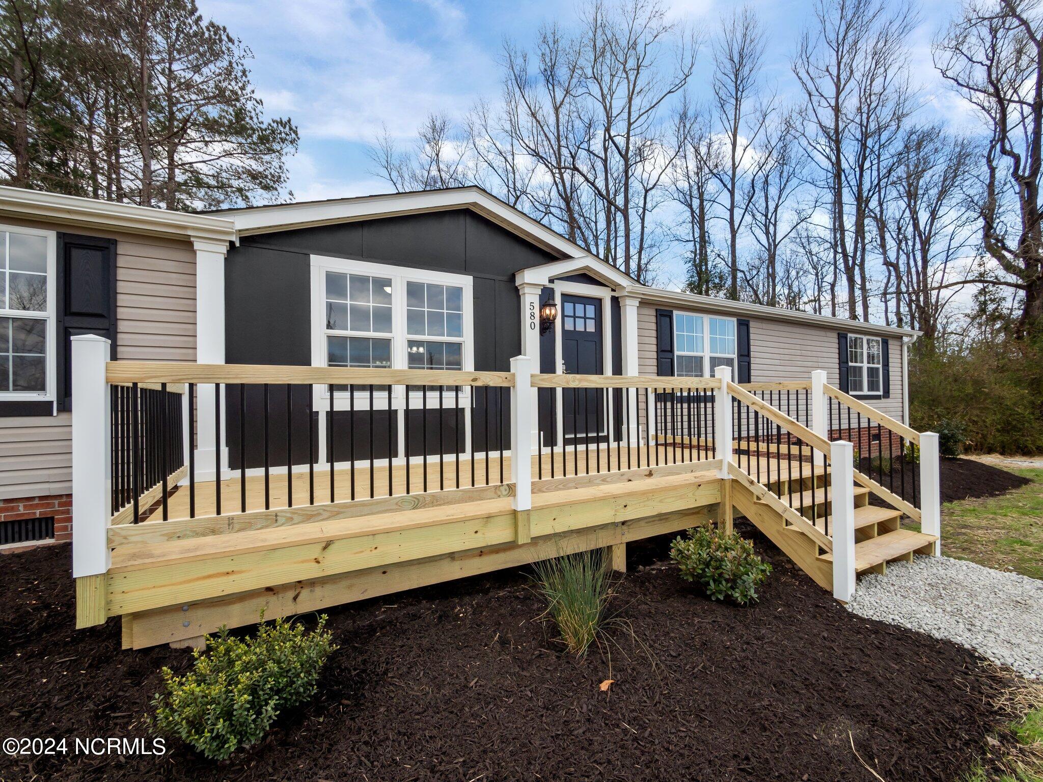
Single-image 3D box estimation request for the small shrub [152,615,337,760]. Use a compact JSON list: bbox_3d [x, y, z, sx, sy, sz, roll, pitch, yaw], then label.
[{"bbox_3d":[-1.103,1.166,1.725,0.630,0.385,0.460,0,-1,-28],"label":"small shrub"}]

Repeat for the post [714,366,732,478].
[{"bbox_3d":[1.817,0.285,3.794,0.103,0.998,0.104,0,-1,-28],"label":"post"}]

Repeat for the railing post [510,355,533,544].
[{"bbox_3d":[-0.005,0.398,2.970,0.108,1.301,0.108,0,-1,-29],"label":"railing post"}]

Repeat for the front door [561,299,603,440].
[{"bbox_3d":[0.910,-0.364,6.277,0.850,2.050,0.060,0,-1,-29],"label":"front door"}]

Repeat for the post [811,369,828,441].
[{"bbox_3d":[3.416,0.308,4.833,0.108,1.091,0.108,0,-1,-29],"label":"post"}]

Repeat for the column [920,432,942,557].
[{"bbox_3d":[3.805,0.968,3.927,0.108,1.175,0.108,0,-1,-29],"label":"column"}]

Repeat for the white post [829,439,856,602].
[{"bbox_3d":[2.415,0.964,3.171,0.108,1.179,0.108,0,-1,-29],"label":"white post"}]

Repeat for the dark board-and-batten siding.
[{"bbox_3d":[-1.094,-0.721,4.852,3.790,2.960,0.110,0,-1,-28],"label":"dark board-and-batten siding"}]

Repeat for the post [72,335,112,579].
[{"bbox_3d":[-1.849,0.270,1.829,0.102,1.025,0.100,0,-1,-28],"label":"post"}]

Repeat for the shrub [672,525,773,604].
[{"bbox_3d":[1.538,1.340,3.250,0.740,0.520,0.700,0,-1,-29],"label":"shrub"}]

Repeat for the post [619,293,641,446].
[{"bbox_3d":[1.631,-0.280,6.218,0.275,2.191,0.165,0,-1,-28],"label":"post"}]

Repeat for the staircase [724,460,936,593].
[{"bbox_3d":[2.740,1.123,3.721,1.510,0.679,0.960,0,-1,-28],"label":"staircase"}]

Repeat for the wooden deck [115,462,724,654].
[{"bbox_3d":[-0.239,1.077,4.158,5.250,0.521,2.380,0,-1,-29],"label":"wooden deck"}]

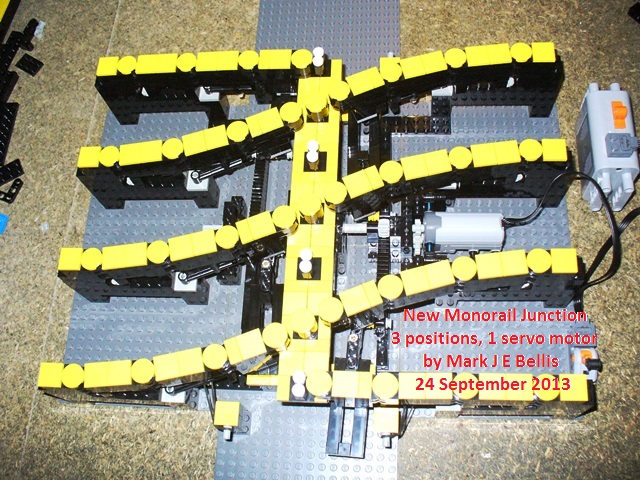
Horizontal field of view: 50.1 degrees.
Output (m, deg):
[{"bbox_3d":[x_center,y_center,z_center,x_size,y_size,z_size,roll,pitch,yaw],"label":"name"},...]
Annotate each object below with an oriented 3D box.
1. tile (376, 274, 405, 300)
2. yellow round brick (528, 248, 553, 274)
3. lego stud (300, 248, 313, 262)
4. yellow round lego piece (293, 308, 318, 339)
[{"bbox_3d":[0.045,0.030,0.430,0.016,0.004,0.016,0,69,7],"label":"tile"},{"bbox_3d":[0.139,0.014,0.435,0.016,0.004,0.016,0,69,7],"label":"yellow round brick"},{"bbox_3d":[-0.008,0.012,0.449,0.008,0.015,0.008,0,69,7],"label":"lego stud"},{"bbox_3d":[-0.009,0.054,0.442,0.016,0.013,0.016,0,69,7],"label":"yellow round lego piece"}]

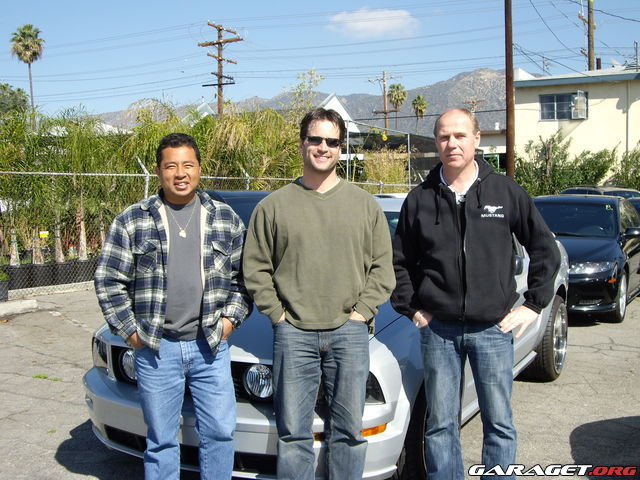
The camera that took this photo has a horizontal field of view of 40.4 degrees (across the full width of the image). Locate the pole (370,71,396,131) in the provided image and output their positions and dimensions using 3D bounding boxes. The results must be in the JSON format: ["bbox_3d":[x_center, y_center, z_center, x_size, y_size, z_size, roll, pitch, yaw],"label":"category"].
[{"bbox_3d":[5.470,-8.080,72.000,2.900,11.800,0.500,1,1,26],"label":"pole"}]

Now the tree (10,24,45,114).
[{"bbox_3d":[-26.840,-11.230,80.000,3.200,17.200,3.200,0,1,0],"label":"tree"}]

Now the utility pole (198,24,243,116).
[{"bbox_3d":[-5.580,-6.650,49.000,2.950,11.100,2.900,1,1,26],"label":"utility pole"}]

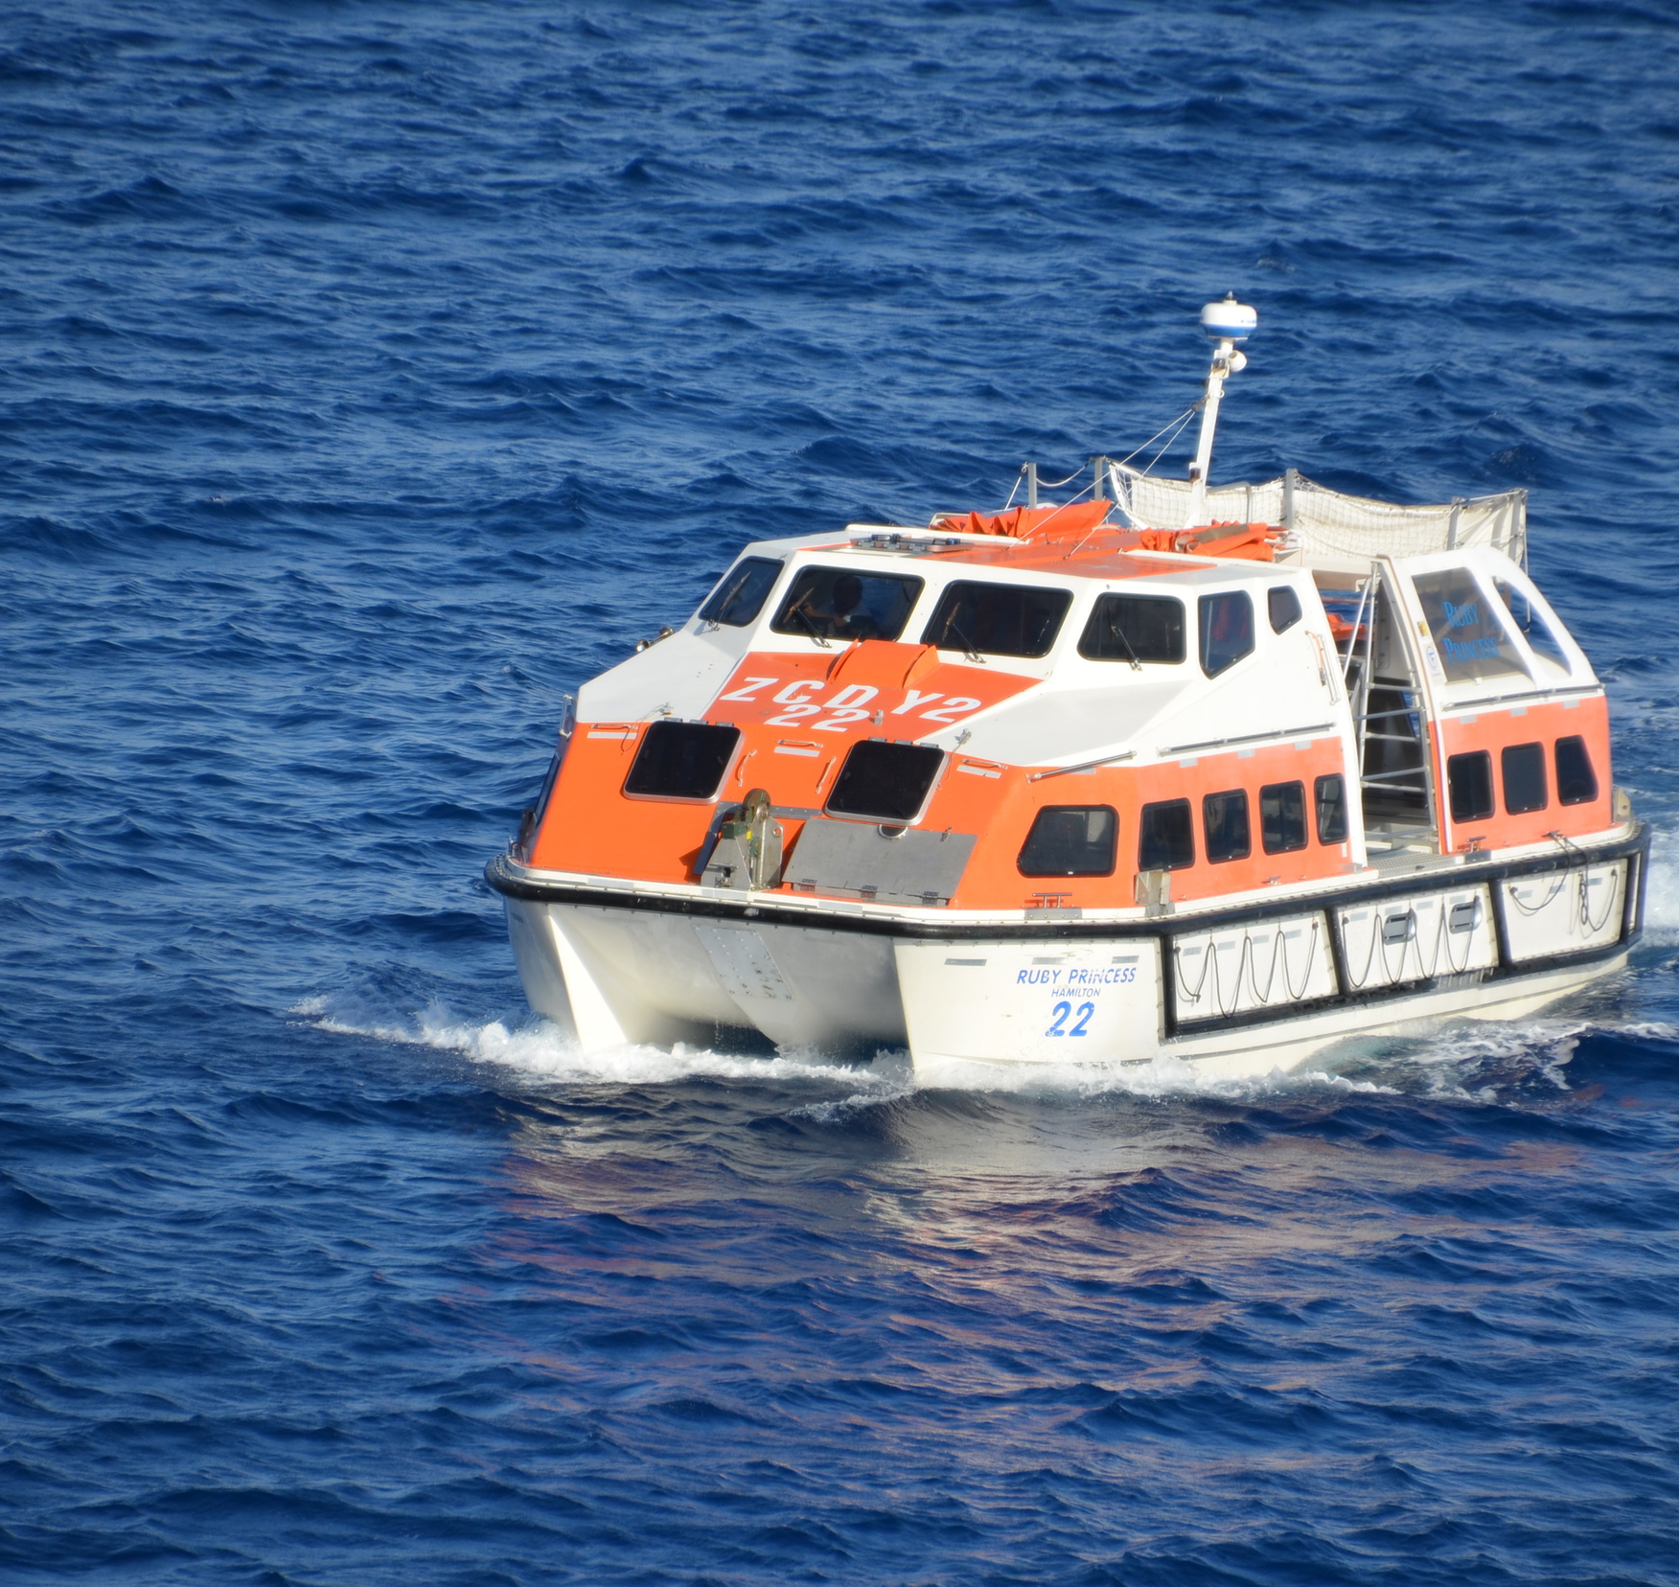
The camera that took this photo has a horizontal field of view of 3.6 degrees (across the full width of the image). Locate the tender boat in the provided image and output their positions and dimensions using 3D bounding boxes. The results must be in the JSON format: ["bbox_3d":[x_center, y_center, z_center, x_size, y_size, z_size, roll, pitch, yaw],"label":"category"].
[{"bbox_3d":[1.318,-0.738,180.623,5.050,4.850,10.850,5,6,22],"label":"tender boat"}]

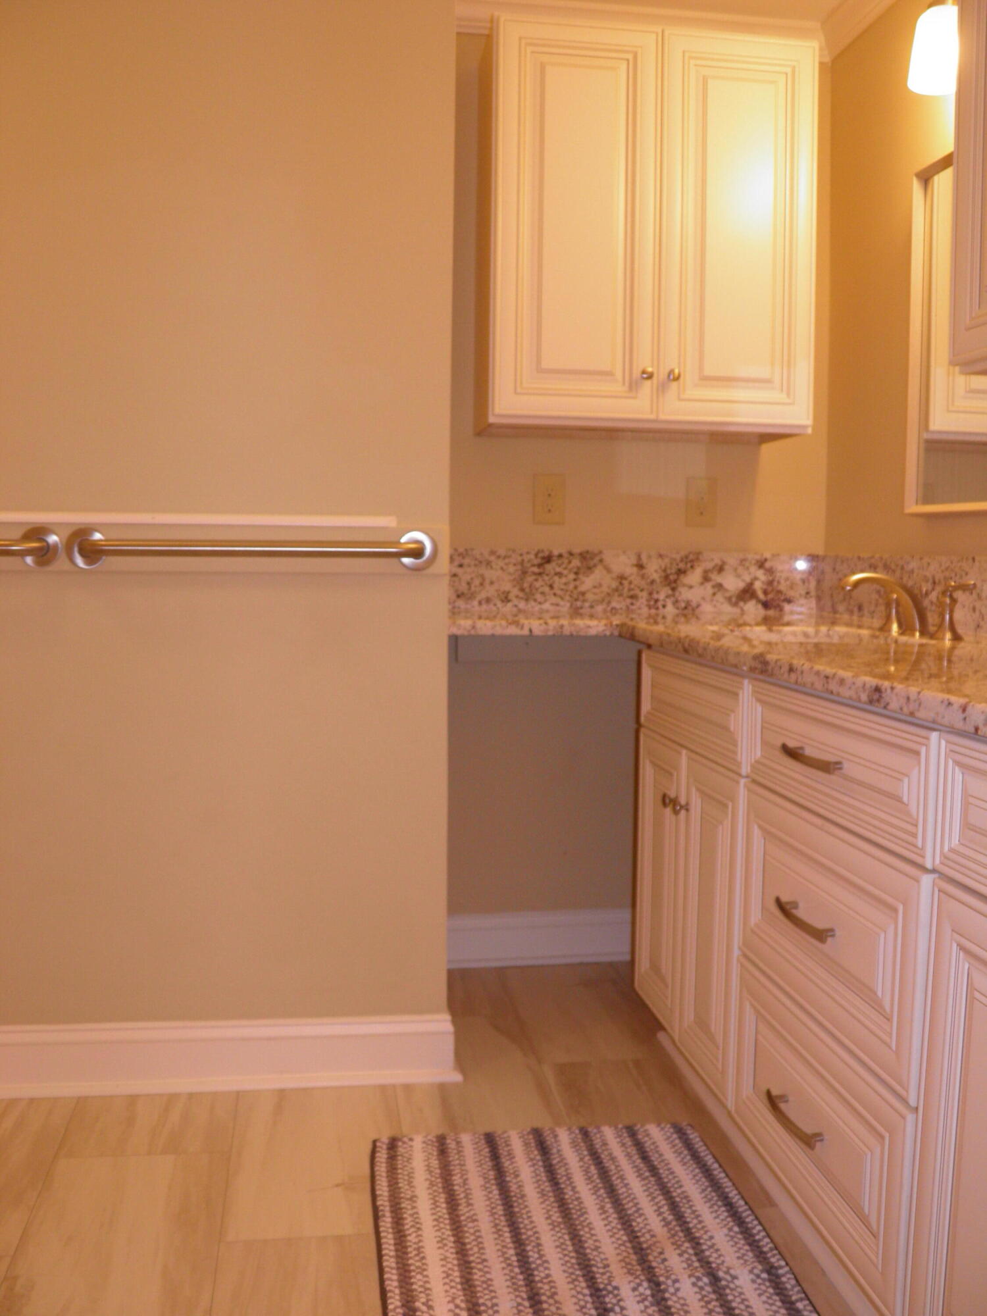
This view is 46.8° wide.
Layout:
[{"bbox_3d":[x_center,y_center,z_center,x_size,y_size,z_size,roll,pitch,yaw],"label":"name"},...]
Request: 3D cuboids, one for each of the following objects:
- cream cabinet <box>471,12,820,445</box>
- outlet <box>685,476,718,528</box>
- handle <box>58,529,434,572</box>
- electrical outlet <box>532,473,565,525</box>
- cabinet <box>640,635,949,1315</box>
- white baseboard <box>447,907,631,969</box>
[{"bbox_3d":[0.345,-0.962,2.673,0.745,0.861,0.300,0,5,-9],"label":"cream cabinet"},{"bbox_3d":[0.530,-0.395,2.895,0.082,0.125,0.010,0,5,-9],"label":"outlet"},{"bbox_3d":[-0.438,-0.198,2.091,0.684,0.076,0.072,0,5,-9],"label":"handle"},{"bbox_3d":[0.140,-0.394,2.837,0.082,0.125,0.010,0,5,-9],"label":"electrical outlet"},{"bbox_3d":[0.697,0.444,1.899,0.622,0.862,1.209,0,5,-9],"label":"cabinet"},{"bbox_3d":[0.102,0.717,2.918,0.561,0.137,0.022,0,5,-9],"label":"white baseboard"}]

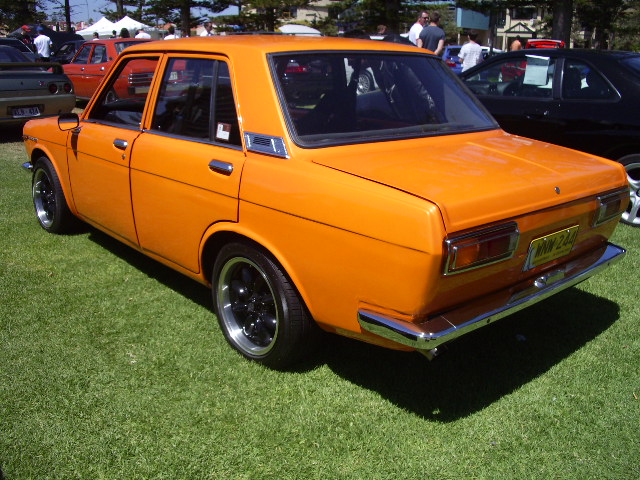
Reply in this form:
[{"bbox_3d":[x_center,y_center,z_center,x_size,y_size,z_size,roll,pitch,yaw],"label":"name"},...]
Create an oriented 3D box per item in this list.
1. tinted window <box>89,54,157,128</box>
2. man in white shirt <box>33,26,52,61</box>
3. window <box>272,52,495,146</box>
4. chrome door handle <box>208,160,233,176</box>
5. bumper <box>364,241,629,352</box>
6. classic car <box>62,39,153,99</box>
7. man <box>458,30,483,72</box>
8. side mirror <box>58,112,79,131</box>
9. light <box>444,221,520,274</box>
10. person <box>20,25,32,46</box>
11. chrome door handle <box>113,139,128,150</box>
[{"bbox_3d":[-1.020,-0.773,3.357,0.060,0.385,0.600,15,3,-45],"label":"tinted window"},{"bbox_3d":[-8.429,-5.614,19.743,0.500,1.700,0.330,-3,17,-14],"label":"man in white shirt"},{"bbox_3d":[0.335,-0.686,2.990,1.320,0.470,0.090,-13,-22,-41],"label":"window"},{"bbox_3d":[-0.414,-0.305,2.734,0.040,0.052,0.150,-13,22,-41],"label":"chrome door handle"},{"bbox_3d":[0.795,0.164,2.582,1.530,0.110,0.285,-13,22,-41],"label":"bumper"},{"bbox_3d":[-4.130,-3.470,13.500,1.620,1.410,4.250,-12,21,-37],"label":"classic car"},{"bbox_3d":[3.209,-3.619,14.049,0.500,1.740,0.330,4,17,7],"label":"man"},{"bbox_3d":[-1.495,-0.702,3.853,0.132,0.107,0.055,-13,22,-41],"label":"side mirror"},{"bbox_3d":[0.525,0.023,2.118,0.360,0.135,0.070,-13,22,-41],"label":"light"},{"bbox_3d":[-8.881,-5.649,19.746,0.340,1.720,0.480,4,17,8],"label":"person"},{"bbox_3d":[-1.000,-0.489,3.241,0.042,0.050,0.145,-13,22,-41],"label":"chrome door handle"}]

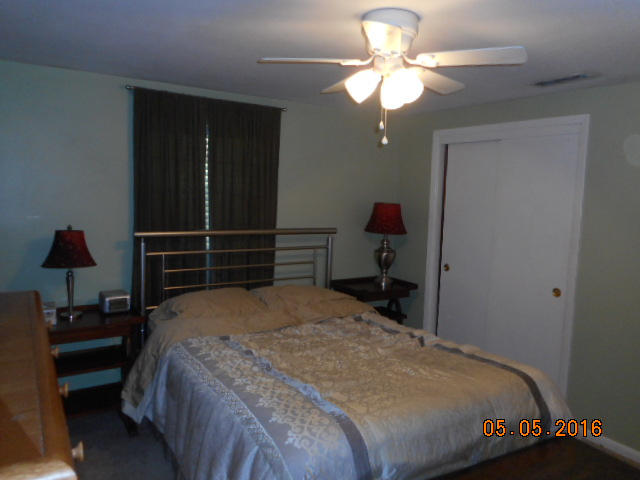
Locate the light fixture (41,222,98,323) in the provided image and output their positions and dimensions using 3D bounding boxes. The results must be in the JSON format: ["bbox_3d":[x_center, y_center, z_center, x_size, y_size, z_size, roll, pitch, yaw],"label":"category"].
[{"bbox_3d":[-1.595,0.201,2.939,0.340,0.600,0.340,-2,8,-32],"label":"light fixture"}]

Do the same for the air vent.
[{"bbox_3d":[1.500,-0.967,2.829,0.160,0.025,0.380,-2,8,-32],"label":"air vent"}]

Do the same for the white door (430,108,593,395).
[{"bbox_3d":[1.367,0.175,3.703,0.100,2.157,1.380,-2,8,-32],"label":"white door"}]

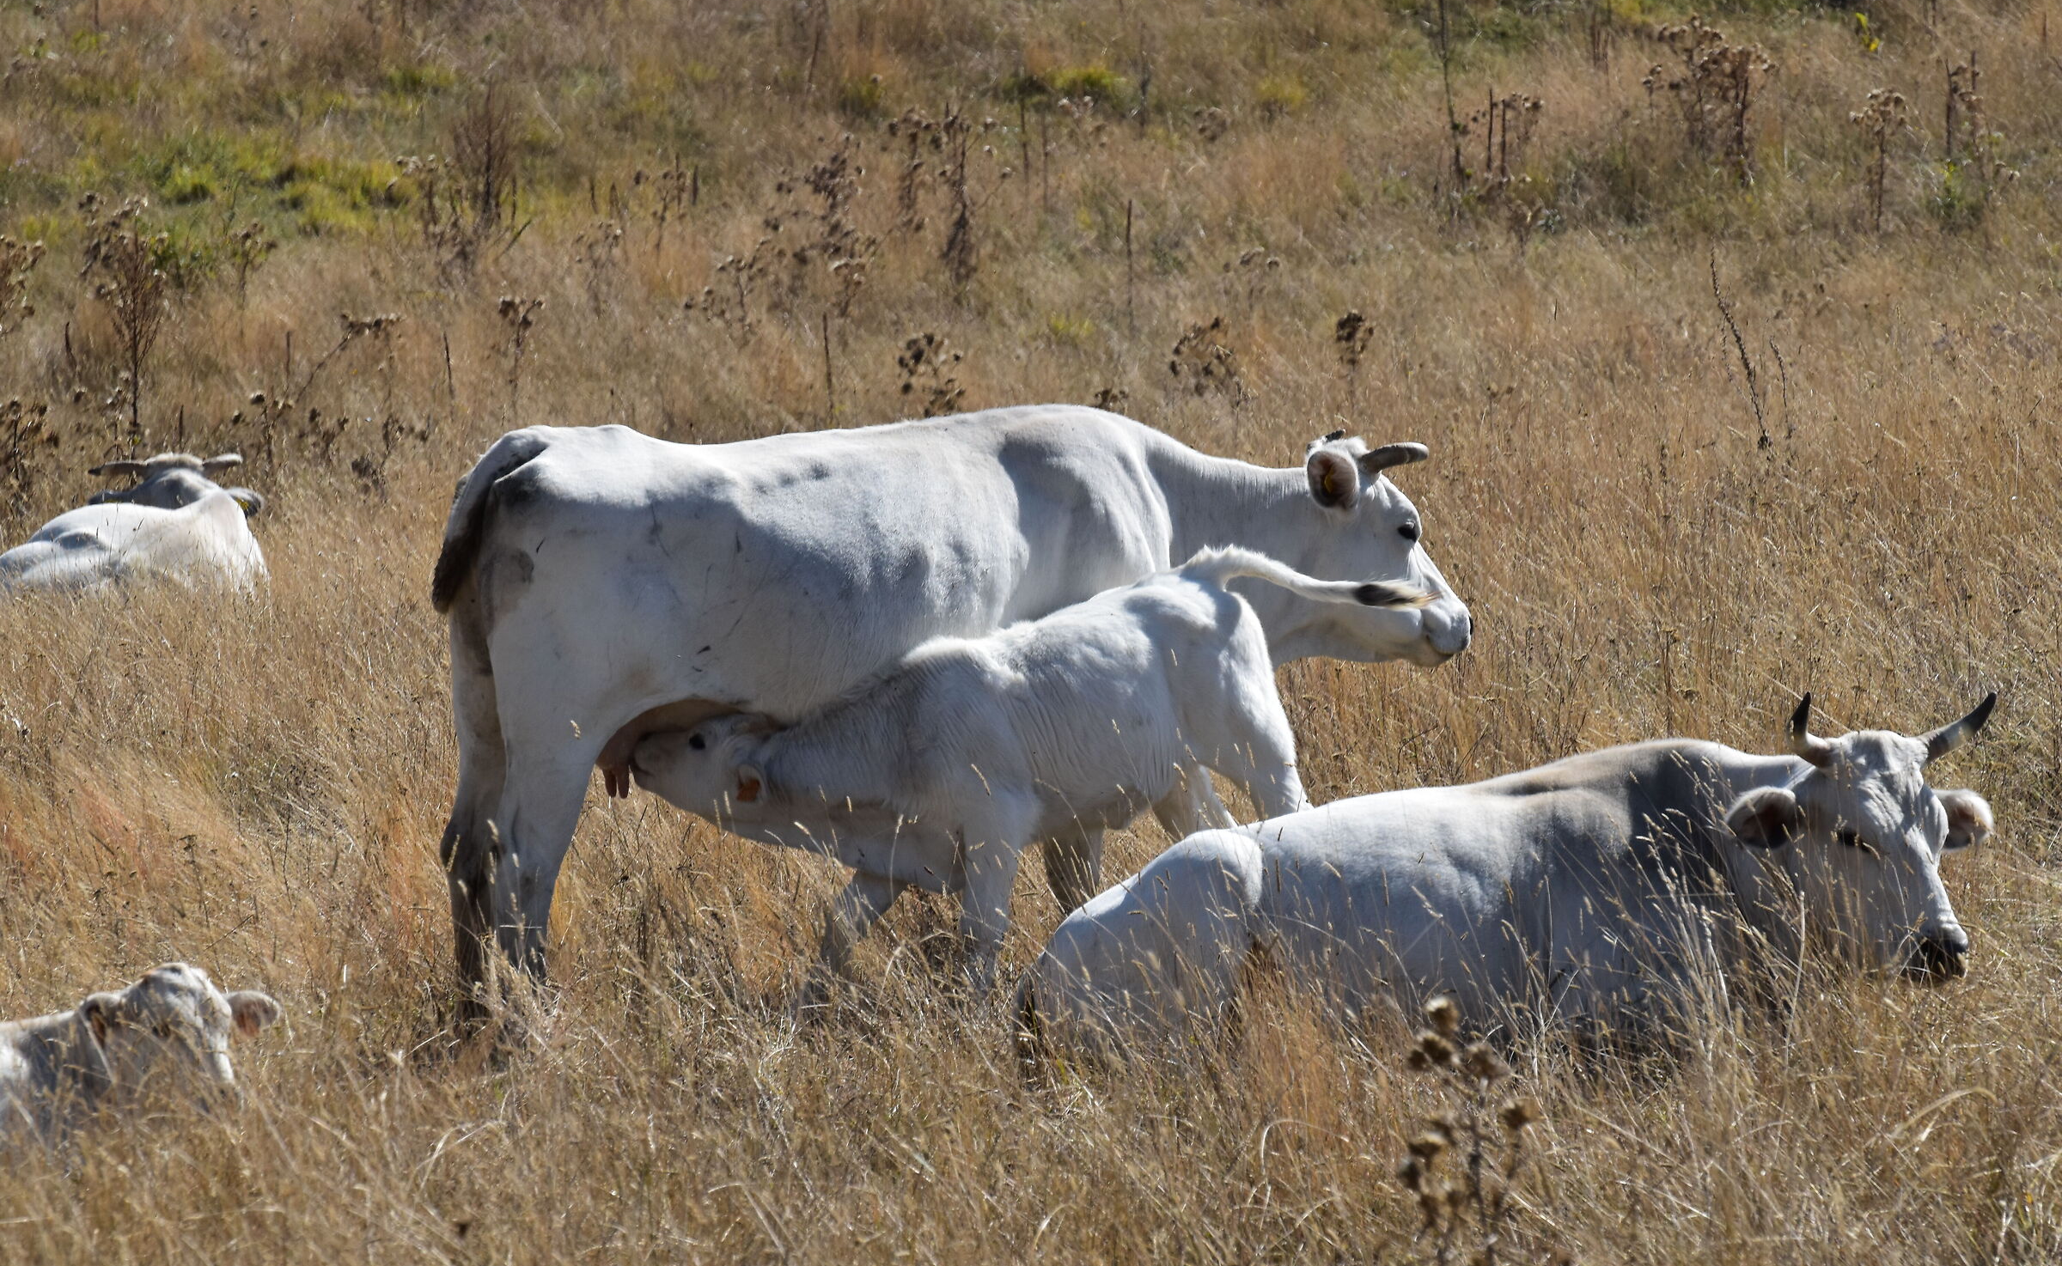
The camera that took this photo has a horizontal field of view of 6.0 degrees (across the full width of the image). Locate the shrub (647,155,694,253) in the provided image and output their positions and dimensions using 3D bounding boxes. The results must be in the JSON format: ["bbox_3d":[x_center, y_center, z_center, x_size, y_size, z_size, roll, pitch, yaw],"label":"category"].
[{"bbox_3d":[-1.698,-2.014,93.000,0.220,0.478,0.209,0,2,0],"label":"shrub"}]

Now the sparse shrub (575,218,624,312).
[{"bbox_3d":[-1.901,-1.607,87.000,0.220,0.433,0.209,0,2,0],"label":"sparse shrub"}]

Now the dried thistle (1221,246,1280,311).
[{"bbox_3d":[0.920,-1.469,83.000,0.250,0.311,0.238,0,2,0],"label":"dried thistle"}]

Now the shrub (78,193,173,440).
[{"bbox_3d":[-3.284,-1.140,71.664,0.345,0.912,0.327,0,2,0],"label":"shrub"}]

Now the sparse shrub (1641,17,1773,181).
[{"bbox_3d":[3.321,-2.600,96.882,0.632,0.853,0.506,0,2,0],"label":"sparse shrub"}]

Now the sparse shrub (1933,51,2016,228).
[{"bbox_3d":[4.366,-2.270,91.387,0.380,0.842,0.361,0,2,0],"label":"sparse shrub"}]

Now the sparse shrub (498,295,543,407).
[{"bbox_3d":[-1.912,-1.044,73.980,0.175,0.446,0.166,0,2,0],"label":"sparse shrub"}]

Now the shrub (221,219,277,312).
[{"bbox_3d":[-3.261,-1.522,82.386,0.228,0.410,0.217,0,2,0],"label":"shrub"}]

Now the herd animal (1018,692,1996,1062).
[{"bbox_3d":[1.038,0.568,43.000,2.100,0.870,0.900,0,2,10],"label":"herd animal"}]

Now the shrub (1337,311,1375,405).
[{"bbox_3d":[1.222,-1.034,74.359,0.145,0.382,0.138,0,2,0],"label":"shrub"}]

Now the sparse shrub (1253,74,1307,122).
[{"bbox_3d":[1.415,-3.042,112.000,0.301,0.274,0.286,0,2,0],"label":"sparse shrub"}]

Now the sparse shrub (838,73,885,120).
[{"bbox_3d":[-0.959,-3.046,112.000,0.283,0.283,0.269,0,2,0],"label":"sparse shrub"}]

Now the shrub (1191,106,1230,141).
[{"bbox_3d":[0.973,-2.749,107.000,0.209,0.227,0.199,0,2,0],"label":"shrub"}]

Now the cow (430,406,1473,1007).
[{"bbox_3d":[-0.140,0.206,46.000,2.460,1.450,0.660,-1,2,-17],"label":"cow"}]

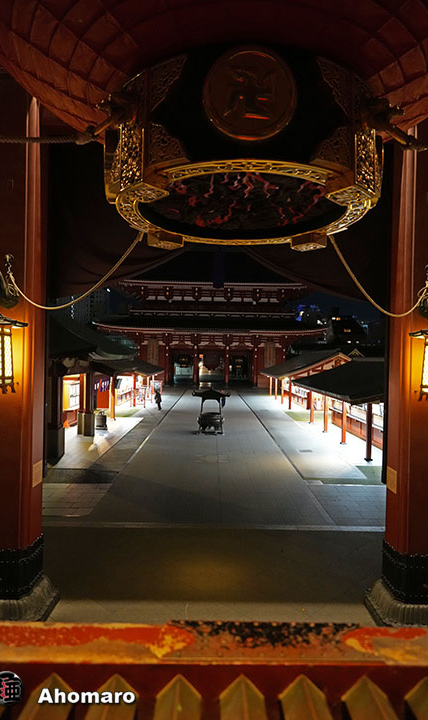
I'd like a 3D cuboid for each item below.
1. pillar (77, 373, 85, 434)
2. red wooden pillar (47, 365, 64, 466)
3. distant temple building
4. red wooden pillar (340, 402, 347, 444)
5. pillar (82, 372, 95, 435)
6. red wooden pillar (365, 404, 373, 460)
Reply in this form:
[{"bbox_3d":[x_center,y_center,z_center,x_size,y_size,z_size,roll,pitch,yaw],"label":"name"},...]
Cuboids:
[{"bbox_3d":[-7.811,2.511,25.991,0.460,3.700,0.460,1,0,0],"label":"pillar"},{"bbox_3d":[-7.207,2.366,19.990,0.520,4.050,0.520,1,0,0],"label":"red wooden pillar"},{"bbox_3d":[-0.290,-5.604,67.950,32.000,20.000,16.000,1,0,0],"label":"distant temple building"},{"bbox_3d":[7.308,3.357,24.793,0.230,2.650,0.230,1,0,0],"label":"red wooden pillar"},{"bbox_3d":[-7.210,2.475,25.491,0.480,3.800,0.480,1,0,0],"label":"pillar"},{"bbox_3d":[7.279,3.318,20.793,0.240,2.750,0.240,1,0,0],"label":"red wooden pillar"}]

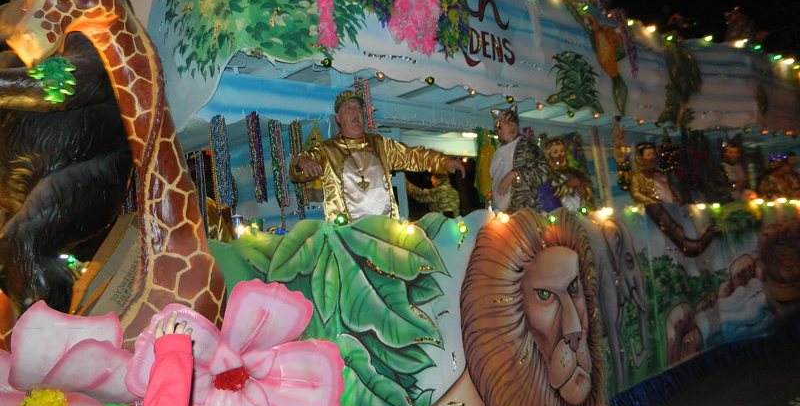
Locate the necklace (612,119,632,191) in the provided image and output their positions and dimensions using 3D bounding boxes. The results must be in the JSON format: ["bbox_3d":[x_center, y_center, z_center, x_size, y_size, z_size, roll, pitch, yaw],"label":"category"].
[{"bbox_3d":[2.226,-0.475,6.473,0.130,0.700,0.110,-1,-13,-44],"label":"necklace"}]

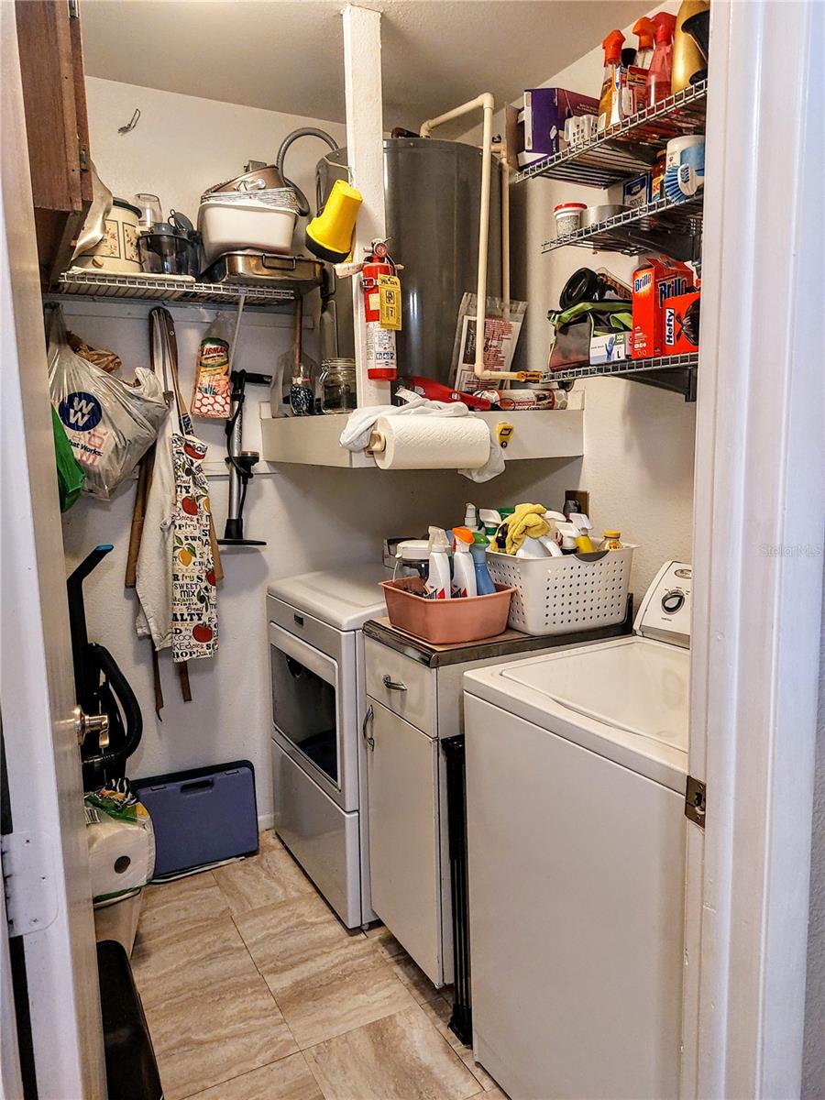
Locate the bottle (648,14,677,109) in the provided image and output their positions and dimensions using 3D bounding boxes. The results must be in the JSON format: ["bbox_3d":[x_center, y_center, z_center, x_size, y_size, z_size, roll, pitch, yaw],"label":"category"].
[{"bbox_3d":[0.564,-1.093,1.730,0.090,0.245,0.065,2,8,25],"label":"bottle"}]

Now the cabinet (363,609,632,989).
[{"bbox_3d":[0.224,0.622,2.033,0.600,0.890,0.375,-5,9,-28],"label":"cabinet"}]

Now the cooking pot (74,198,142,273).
[{"bbox_3d":[-0.876,-0.881,2.183,0.225,0.225,0.225,-3,8,-13],"label":"cooking pot"}]

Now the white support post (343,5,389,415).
[{"bbox_3d":[-0.118,-0.867,2.028,0.088,1.030,0.045,-6,9,-29],"label":"white support post"}]

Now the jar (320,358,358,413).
[{"bbox_3d":[-0.202,-0.482,2.230,0.115,0.160,0.115,-1,8,0],"label":"jar"}]

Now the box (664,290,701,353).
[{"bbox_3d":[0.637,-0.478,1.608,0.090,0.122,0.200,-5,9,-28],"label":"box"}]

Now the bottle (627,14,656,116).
[{"bbox_3d":[0.550,-1.123,1.819,0.095,0.275,0.065,-6,9,-29],"label":"bottle"}]

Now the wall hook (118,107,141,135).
[{"bbox_3d":[-0.846,-1.288,2.288,0.055,0.060,0.065,-5,9,-28],"label":"wall hook"}]

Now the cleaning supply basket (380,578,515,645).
[{"bbox_3d":[0.081,0.143,1.869,0.255,0.112,0.270,-6,9,-29],"label":"cleaning supply basket"}]

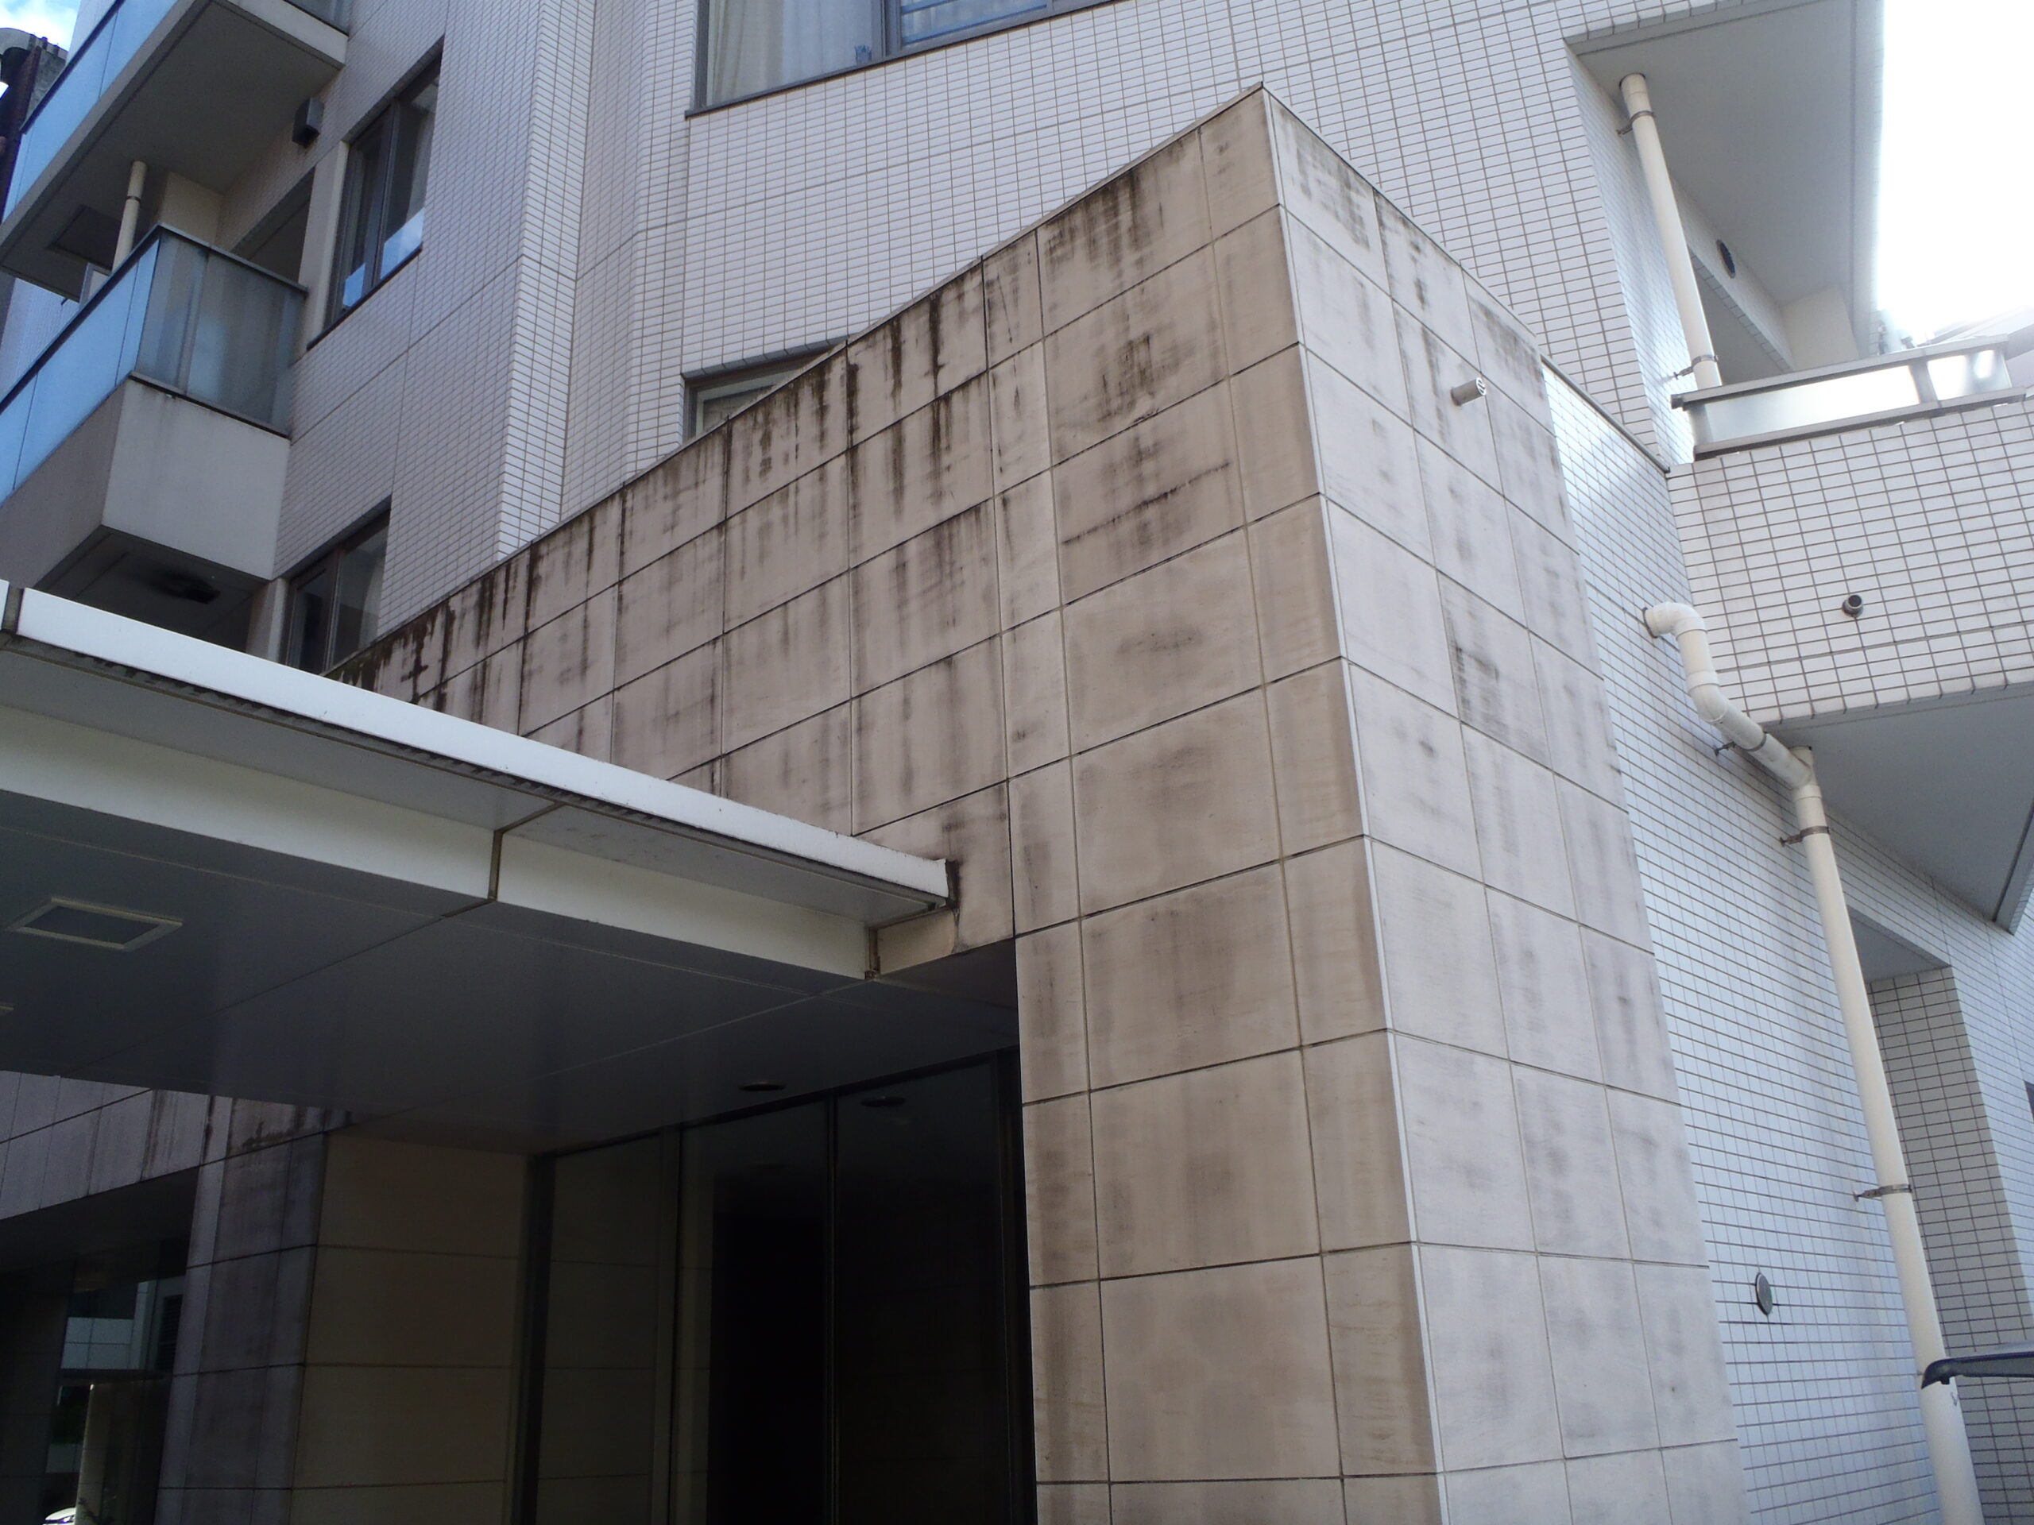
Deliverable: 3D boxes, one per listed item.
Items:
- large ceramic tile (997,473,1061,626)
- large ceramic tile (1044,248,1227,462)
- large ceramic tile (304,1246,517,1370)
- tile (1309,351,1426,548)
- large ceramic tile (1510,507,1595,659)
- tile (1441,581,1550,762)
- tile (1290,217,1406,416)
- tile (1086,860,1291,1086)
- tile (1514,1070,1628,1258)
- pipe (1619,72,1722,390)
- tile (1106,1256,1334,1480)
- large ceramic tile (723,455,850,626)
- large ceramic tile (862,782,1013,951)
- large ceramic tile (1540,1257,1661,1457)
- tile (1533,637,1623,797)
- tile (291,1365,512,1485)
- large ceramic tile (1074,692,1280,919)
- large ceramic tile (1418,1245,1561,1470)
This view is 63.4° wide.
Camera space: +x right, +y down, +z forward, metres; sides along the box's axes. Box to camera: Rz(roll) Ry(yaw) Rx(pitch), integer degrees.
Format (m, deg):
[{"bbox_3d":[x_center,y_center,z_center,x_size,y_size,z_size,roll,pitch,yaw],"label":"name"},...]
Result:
[{"bbox_3d":[0.033,-0.564,4.411,0.201,0.408,0.020,-20,-27,38],"label":"large ceramic tile"},{"bbox_3d":[0.303,-1.028,4.202,0.555,0.398,0.030,-20,-27,38],"label":"large ceramic tile"},{"bbox_3d":[-2.299,2.087,6.287,0.030,0.407,0.840,-20,-27,38],"label":"large ceramic tile"},{"bbox_3d":[0.847,-0.719,3.945,0.022,0.399,0.499,-20,-27,38],"label":"tile"},{"bbox_3d":[1.548,-0.493,4.775,0.020,0.408,0.488,-20,-28,38],"label":"large ceramic tile"},{"bbox_3d":[1.198,-0.221,4.146,0.022,0.399,0.489,-20,-27,38],"label":"tile"},{"bbox_3d":[0.841,-1.116,4.188,0.025,0.397,0.508,-20,-27,38],"label":"tile"},{"bbox_3d":[0.384,0.489,3.691,0.567,0.404,0.030,-20,-27,38],"label":"tile"},{"bbox_3d":[1.270,0.926,3.792,0.030,0.408,0.499,-20,-27,38],"label":"tile"},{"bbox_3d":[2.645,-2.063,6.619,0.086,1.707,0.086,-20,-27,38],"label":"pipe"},{"bbox_3d":[0.412,1.262,3.405,0.569,0.404,0.025,-20,-27,38],"label":"tile"},{"bbox_3d":[-0.717,-0.681,5.156,0.589,0.409,0.025,-20,-27,38],"label":"large ceramic tile"},{"bbox_3d":[-0.216,0.310,4.234,0.563,0.398,0.030,-20,-27,38],"label":"large ceramic tile"},{"bbox_3d":[1.282,1.310,3.643,0.025,0.403,0.496,-20,-27,38],"label":"large ceramic tile"},{"bbox_3d":[1.573,-0.102,4.619,0.025,0.410,0.484,-20,-27,38],"label":"tile"},{"bbox_3d":[-2.278,2.472,6.139,0.030,0.407,0.839,-20,-27,38],"label":"tile"},{"bbox_3d":[0.361,0.102,3.869,0.568,0.408,0.020,-20,-27,38],"label":"large ceramic tile"},{"bbox_3d":[0.962,1.198,3.312,0.020,0.408,0.499,-20,-28,38],"label":"large ceramic tile"}]

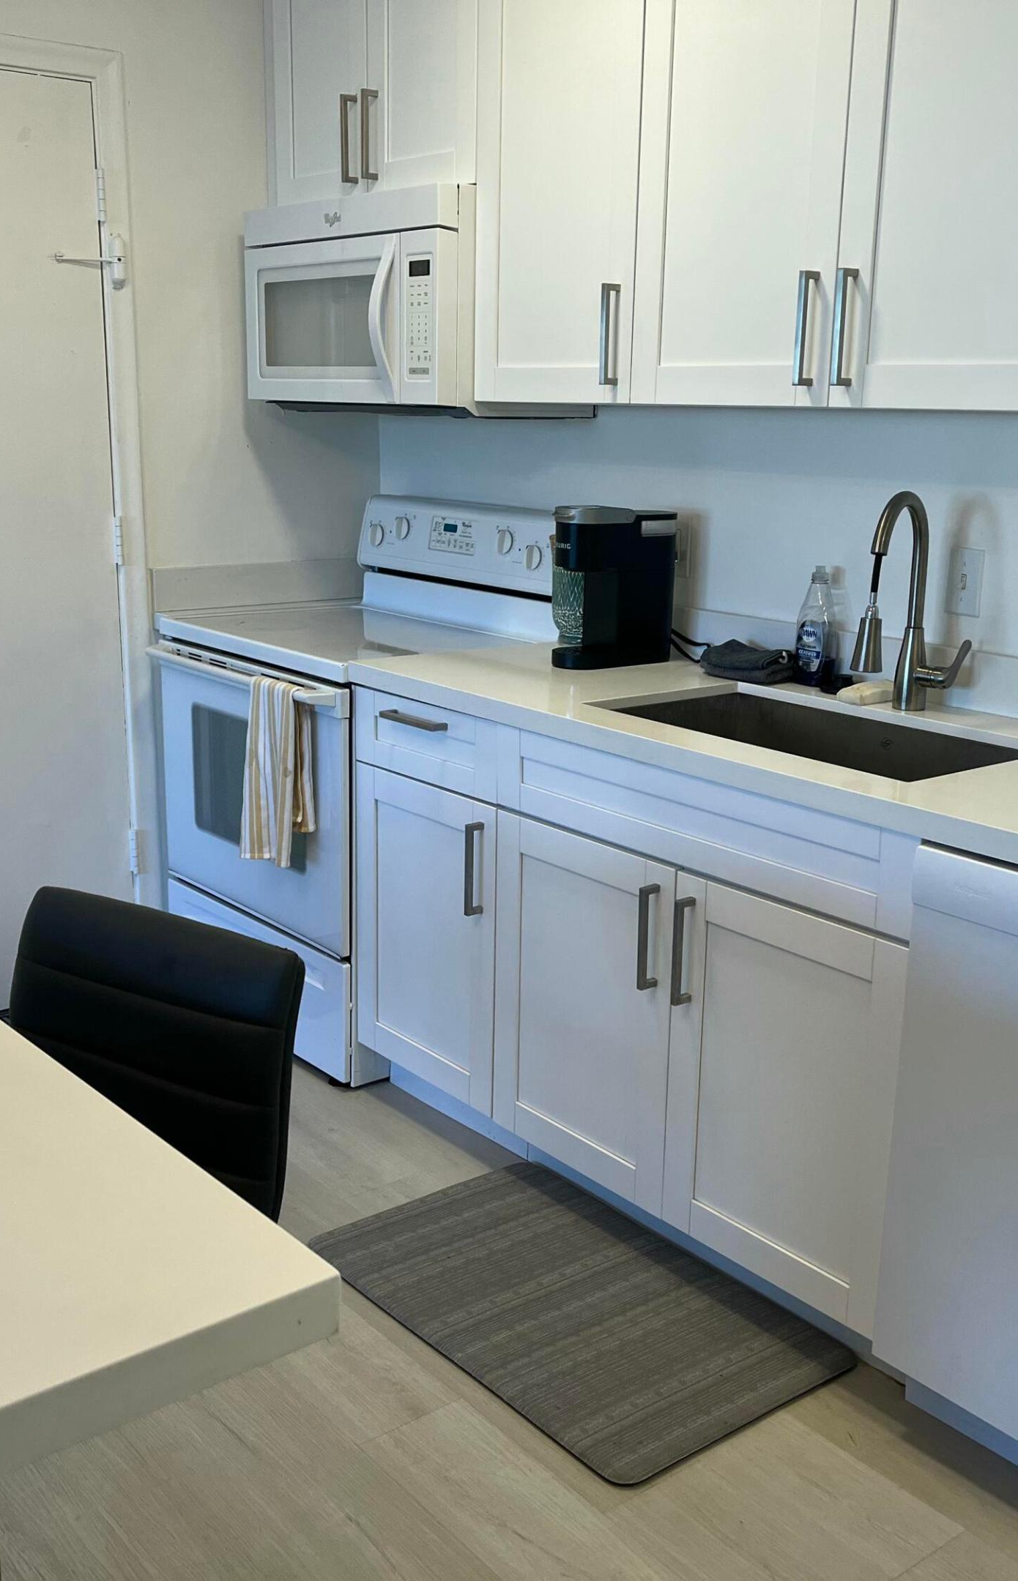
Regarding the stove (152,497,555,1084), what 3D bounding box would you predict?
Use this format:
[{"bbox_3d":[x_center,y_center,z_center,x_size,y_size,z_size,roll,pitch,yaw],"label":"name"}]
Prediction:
[{"bbox_3d":[-0.334,-0.043,3.626,0.690,1.175,0.760,-10,18,-37],"label":"stove"}]

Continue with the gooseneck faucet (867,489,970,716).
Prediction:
[{"bbox_3d":[0.672,-0.301,2.598,0.150,0.370,0.215,13,19,40],"label":"gooseneck faucet"}]

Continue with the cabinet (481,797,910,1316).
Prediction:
[{"bbox_3d":[0.475,0.380,2.721,0.560,0.640,0.905,-10,18,-37],"label":"cabinet"}]

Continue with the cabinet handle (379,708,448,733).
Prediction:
[{"bbox_3d":[-0.178,-0.130,2.956,0.034,0.013,0.173,-10,18,-37],"label":"cabinet handle"}]

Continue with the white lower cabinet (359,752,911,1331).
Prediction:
[{"bbox_3d":[0.332,0.334,2.895,0.560,0.640,1.360,-10,18,-37],"label":"white lower cabinet"}]

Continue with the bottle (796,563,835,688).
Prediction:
[{"bbox_3d":[0.566,-0.304,2.913,0.080,0.218,0.050,14,20,43],"label":"bottle"}]

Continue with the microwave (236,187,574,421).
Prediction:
[{"bbox_3d":[-0.215,-1.054,3.471,0.420,0.432,0.760,-10,18,-37],"label":"microwave"}]

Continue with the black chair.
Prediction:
[{"bbox_3d":[-0.493,0.601,1.685,0.410,0.875,0.450,9,17,30],"label":"black chair"}]

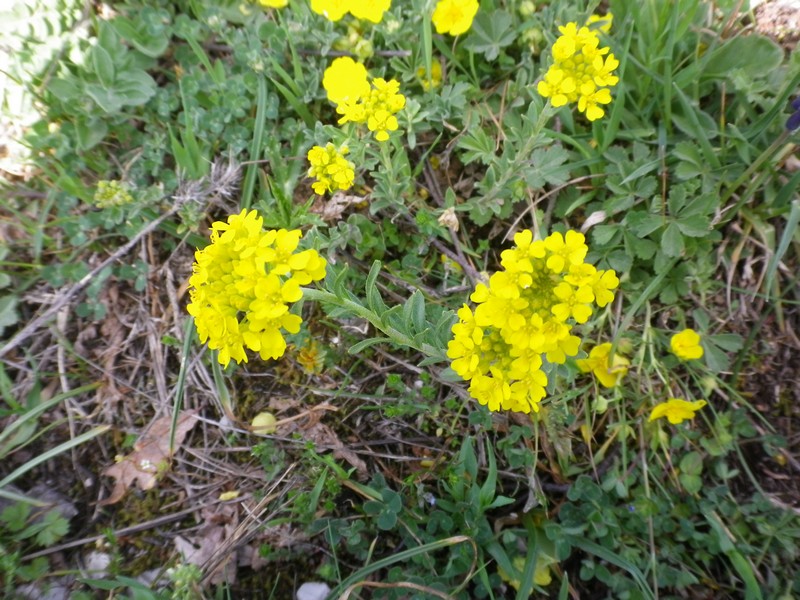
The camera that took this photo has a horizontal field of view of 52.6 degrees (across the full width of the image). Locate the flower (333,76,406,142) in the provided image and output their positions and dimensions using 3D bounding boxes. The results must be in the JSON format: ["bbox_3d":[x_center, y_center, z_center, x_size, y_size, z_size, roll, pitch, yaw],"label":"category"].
[{"bbox_3d":[-0.013,-0.087,0.370,0.031,0.024,0.026,0,65,0],"label":"flower"}]

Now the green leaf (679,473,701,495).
[{"bbox_3d":[0.120,0.076,0.334,0.010,0.003,0.010,4,66,11],"label":"green leaf"}]

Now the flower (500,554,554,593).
[{"bbox_3d":[0.047,0.101,0.298,0.019,0.009,0.013,0,55,0],"label":"flower"}]

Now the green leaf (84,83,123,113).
[{"bbox_3d":[-0.156,-0.106,0.425,0.019,0.010,0.014,0,55,0],"label":"green leaf"}]

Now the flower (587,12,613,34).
[{"bbox_3d":[0.110,-0.151,0.444,0.017,0.007,0.015,16,63,10],"label":"flower"}]

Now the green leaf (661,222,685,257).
[{"bbox_3d":[0.143,-0.032,0.425,0.011,0.004,0.021,4,65,10],"label":"green leaf"}]

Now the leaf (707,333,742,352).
[{"bbox_3d":[0.145,0.019,0.362,0.016,0.003,0.009,9,70,13],"label":"leaf"}]

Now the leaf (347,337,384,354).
[{"bbox_3d":[-0.013,0.019,0.341,0.019,0.005,0.005,-17,61,-10],"label":"leaf"}]

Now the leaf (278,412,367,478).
[{"bbox_3d":[-0.031,0.059,0.325,0.036,0.008,0.022,37,63,23],"label":"leaf"}]

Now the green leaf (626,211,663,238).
[{"bbox_3d":[0.130,-0.041,0.431,0.019,0.005,0.016,-16,61,-3],"label":"green leaf"}]

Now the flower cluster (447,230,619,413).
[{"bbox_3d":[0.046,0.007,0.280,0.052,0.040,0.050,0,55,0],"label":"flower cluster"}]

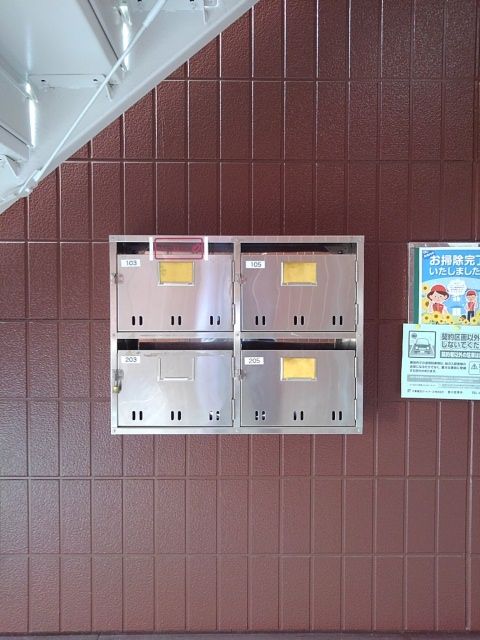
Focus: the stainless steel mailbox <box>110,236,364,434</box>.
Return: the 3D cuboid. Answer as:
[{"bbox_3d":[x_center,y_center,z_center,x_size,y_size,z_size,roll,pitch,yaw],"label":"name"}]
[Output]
[{"bbox_3d":[-0.007,0.032,1.186,0.574,0.450,0.280,0,1,-1],"label":"stainless steel mailbox"}]

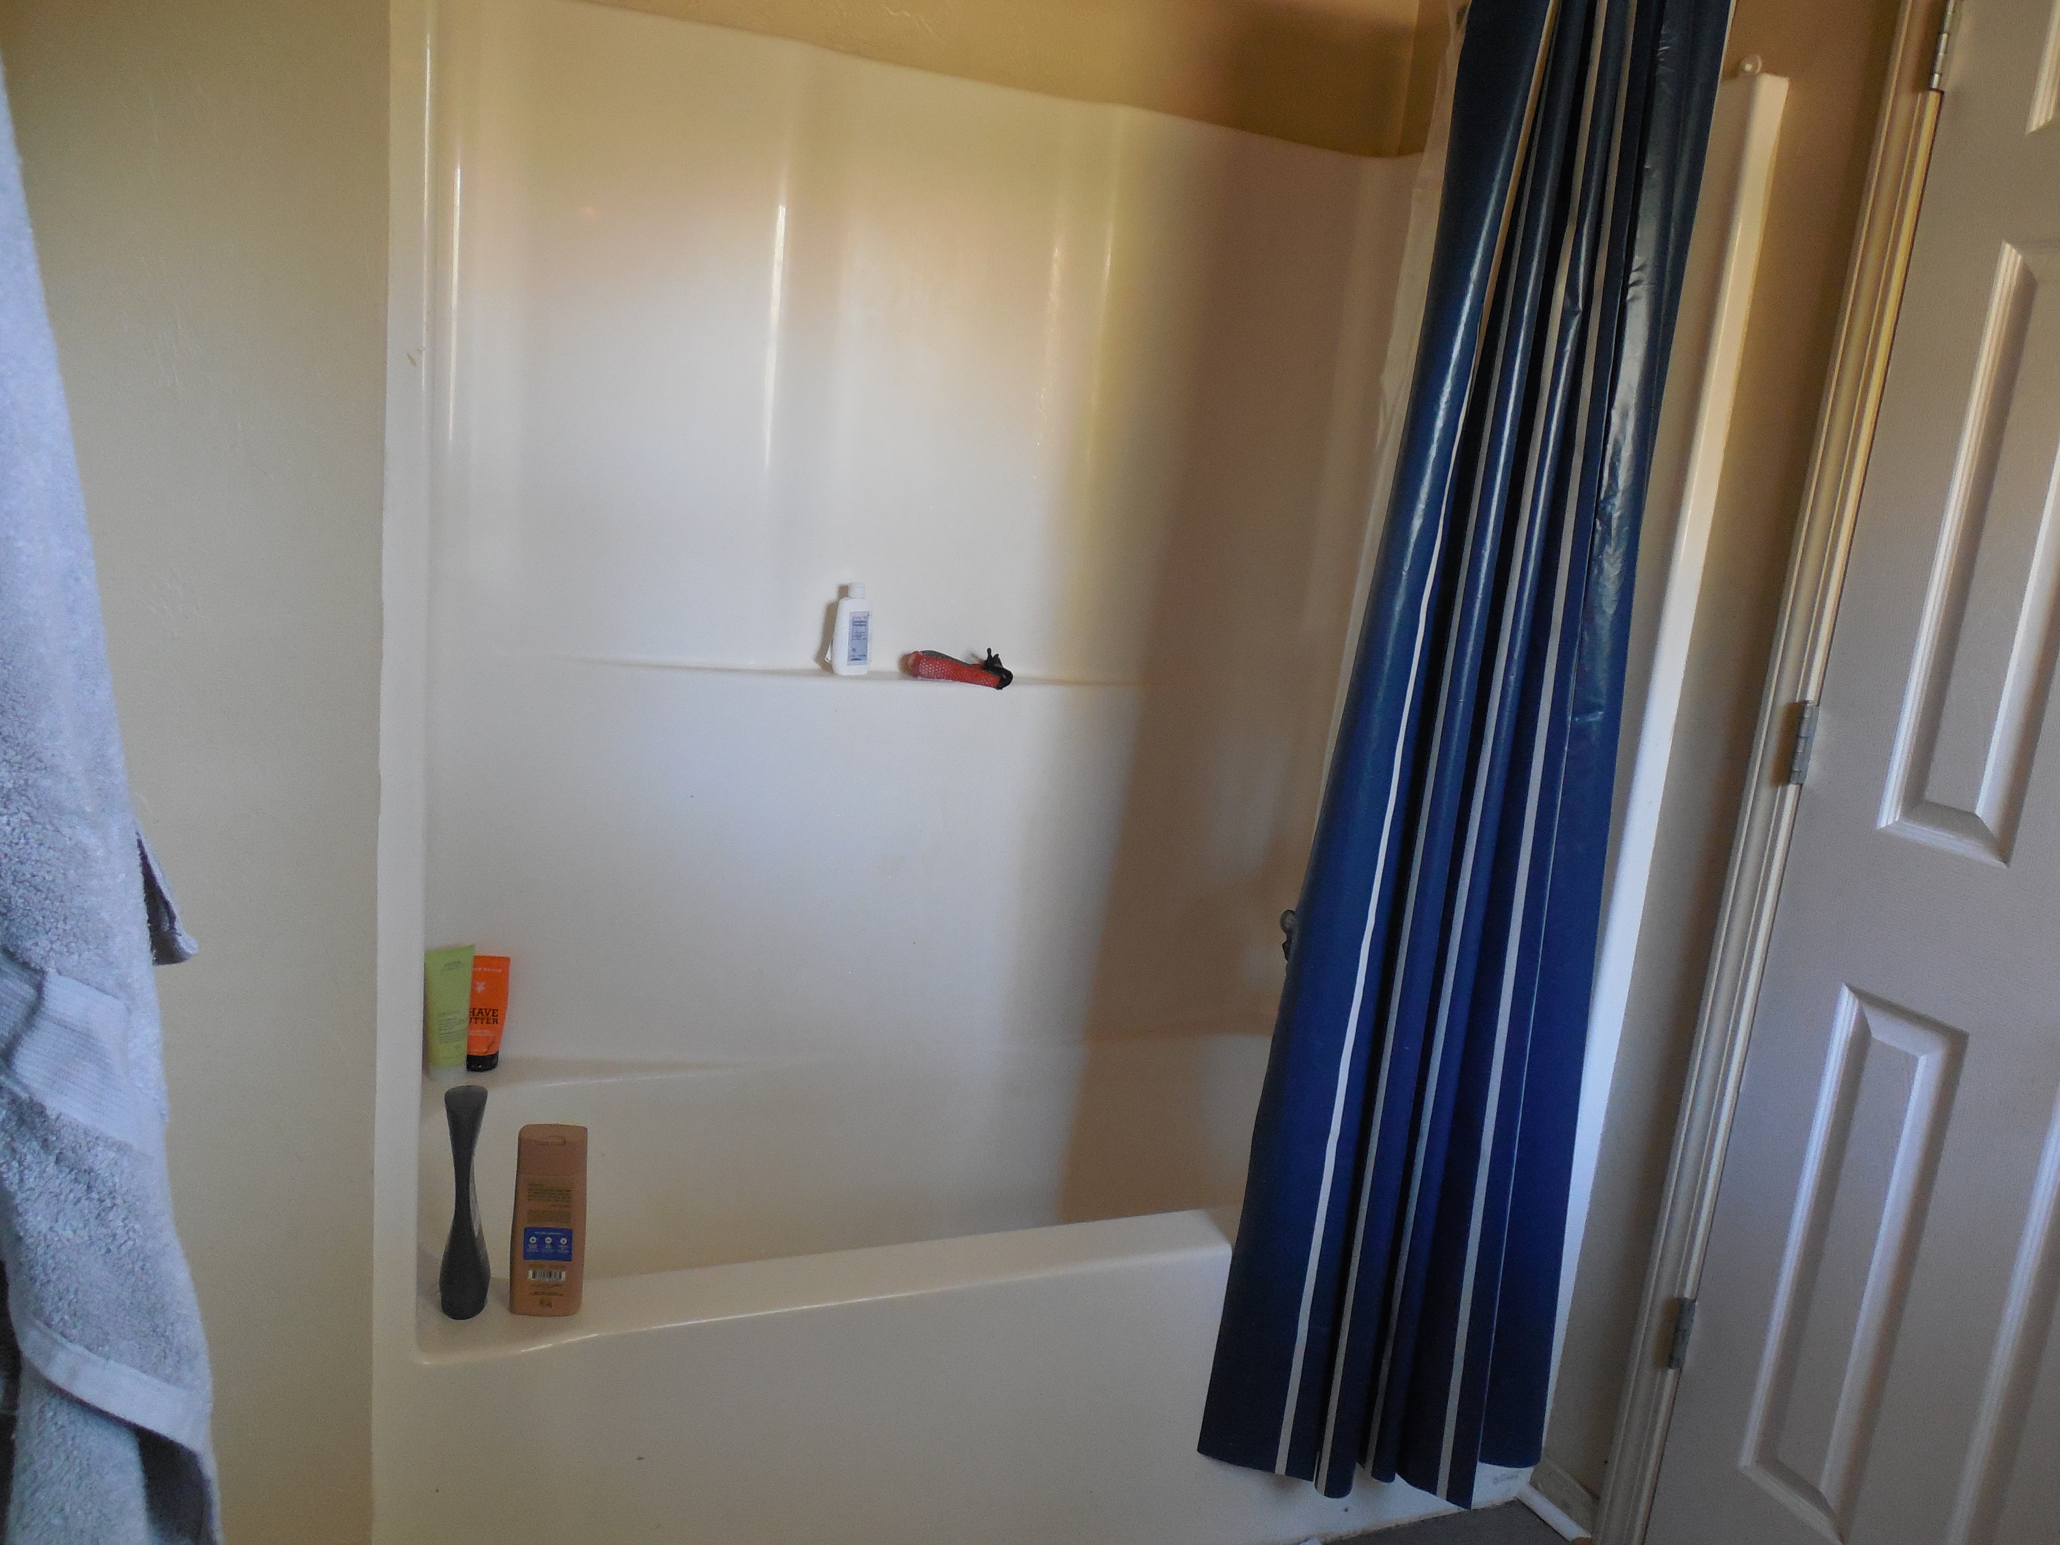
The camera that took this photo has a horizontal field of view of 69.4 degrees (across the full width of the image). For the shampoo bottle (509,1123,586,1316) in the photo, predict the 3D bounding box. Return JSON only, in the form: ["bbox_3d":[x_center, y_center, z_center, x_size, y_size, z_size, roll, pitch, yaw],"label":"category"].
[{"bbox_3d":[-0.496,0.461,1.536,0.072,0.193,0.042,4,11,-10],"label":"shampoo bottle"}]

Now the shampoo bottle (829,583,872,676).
[{"bbox_3d":[-0.254,-0.204,2.132,0.057,0.132,0.034,-5,15,-42],"label":"shampoo bottle"}]

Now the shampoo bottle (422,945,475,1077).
[{"bbox_3d":[-0.802,0.333,2.055,0.047,0.181,0.071,16,15,43],"label":"shampoo bottle"}]

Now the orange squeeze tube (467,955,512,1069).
[{"bbox_3d":[-0.772,0.338,2.093,0.069,0.165,0.044,4,11,-9],"label":"orange squeeze tube"}]

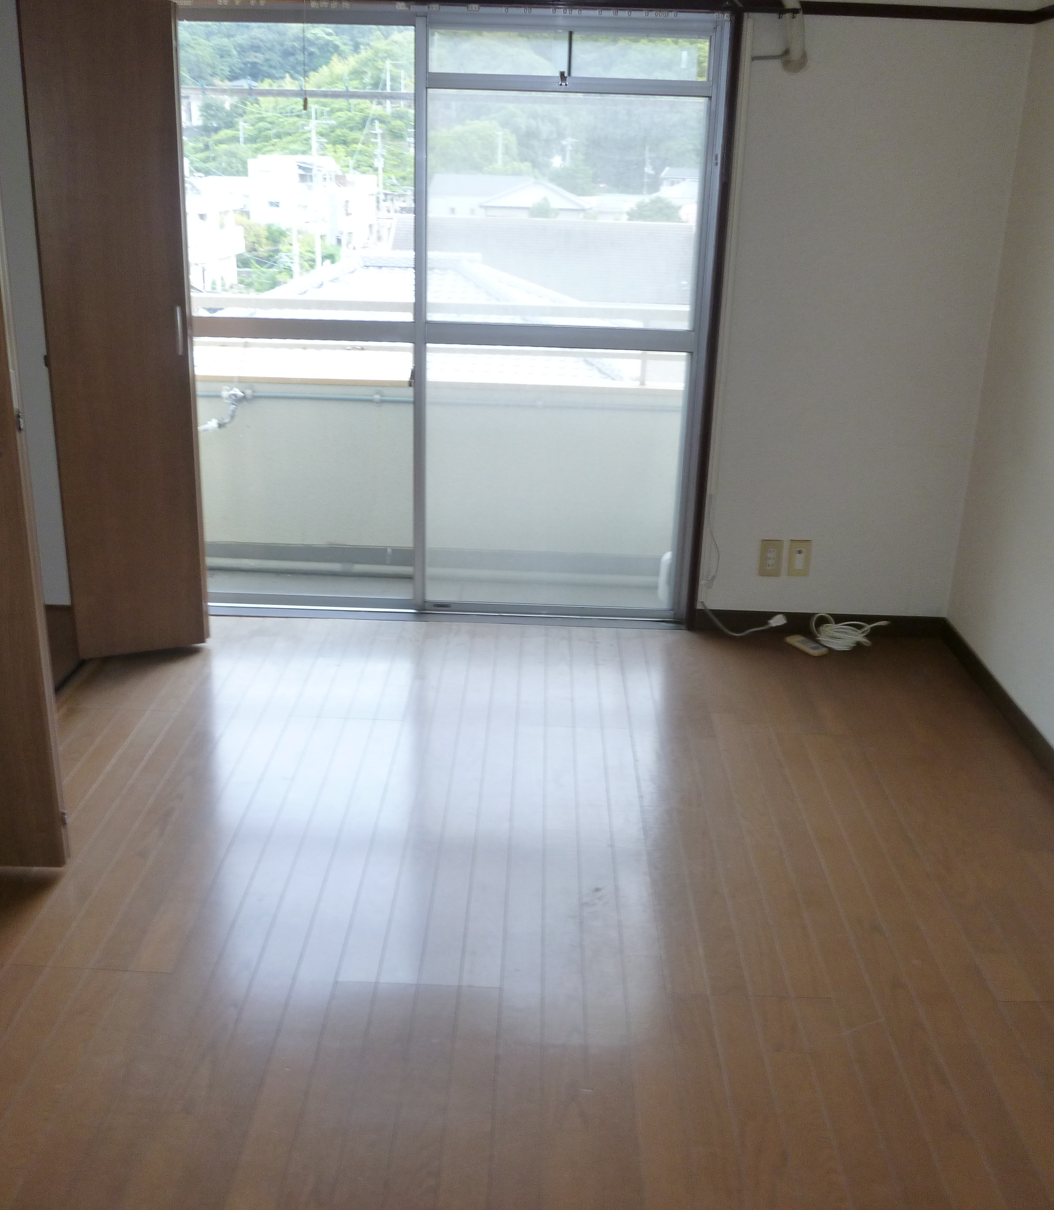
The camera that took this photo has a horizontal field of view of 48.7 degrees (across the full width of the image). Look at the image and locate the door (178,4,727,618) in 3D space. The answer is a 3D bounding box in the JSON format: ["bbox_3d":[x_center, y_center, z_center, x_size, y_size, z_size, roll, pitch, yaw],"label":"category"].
[{"bbox_3d":[-0.310,-0.819,3.570,1.680,1.800,0.100,2,20,2],"label":"door"}]

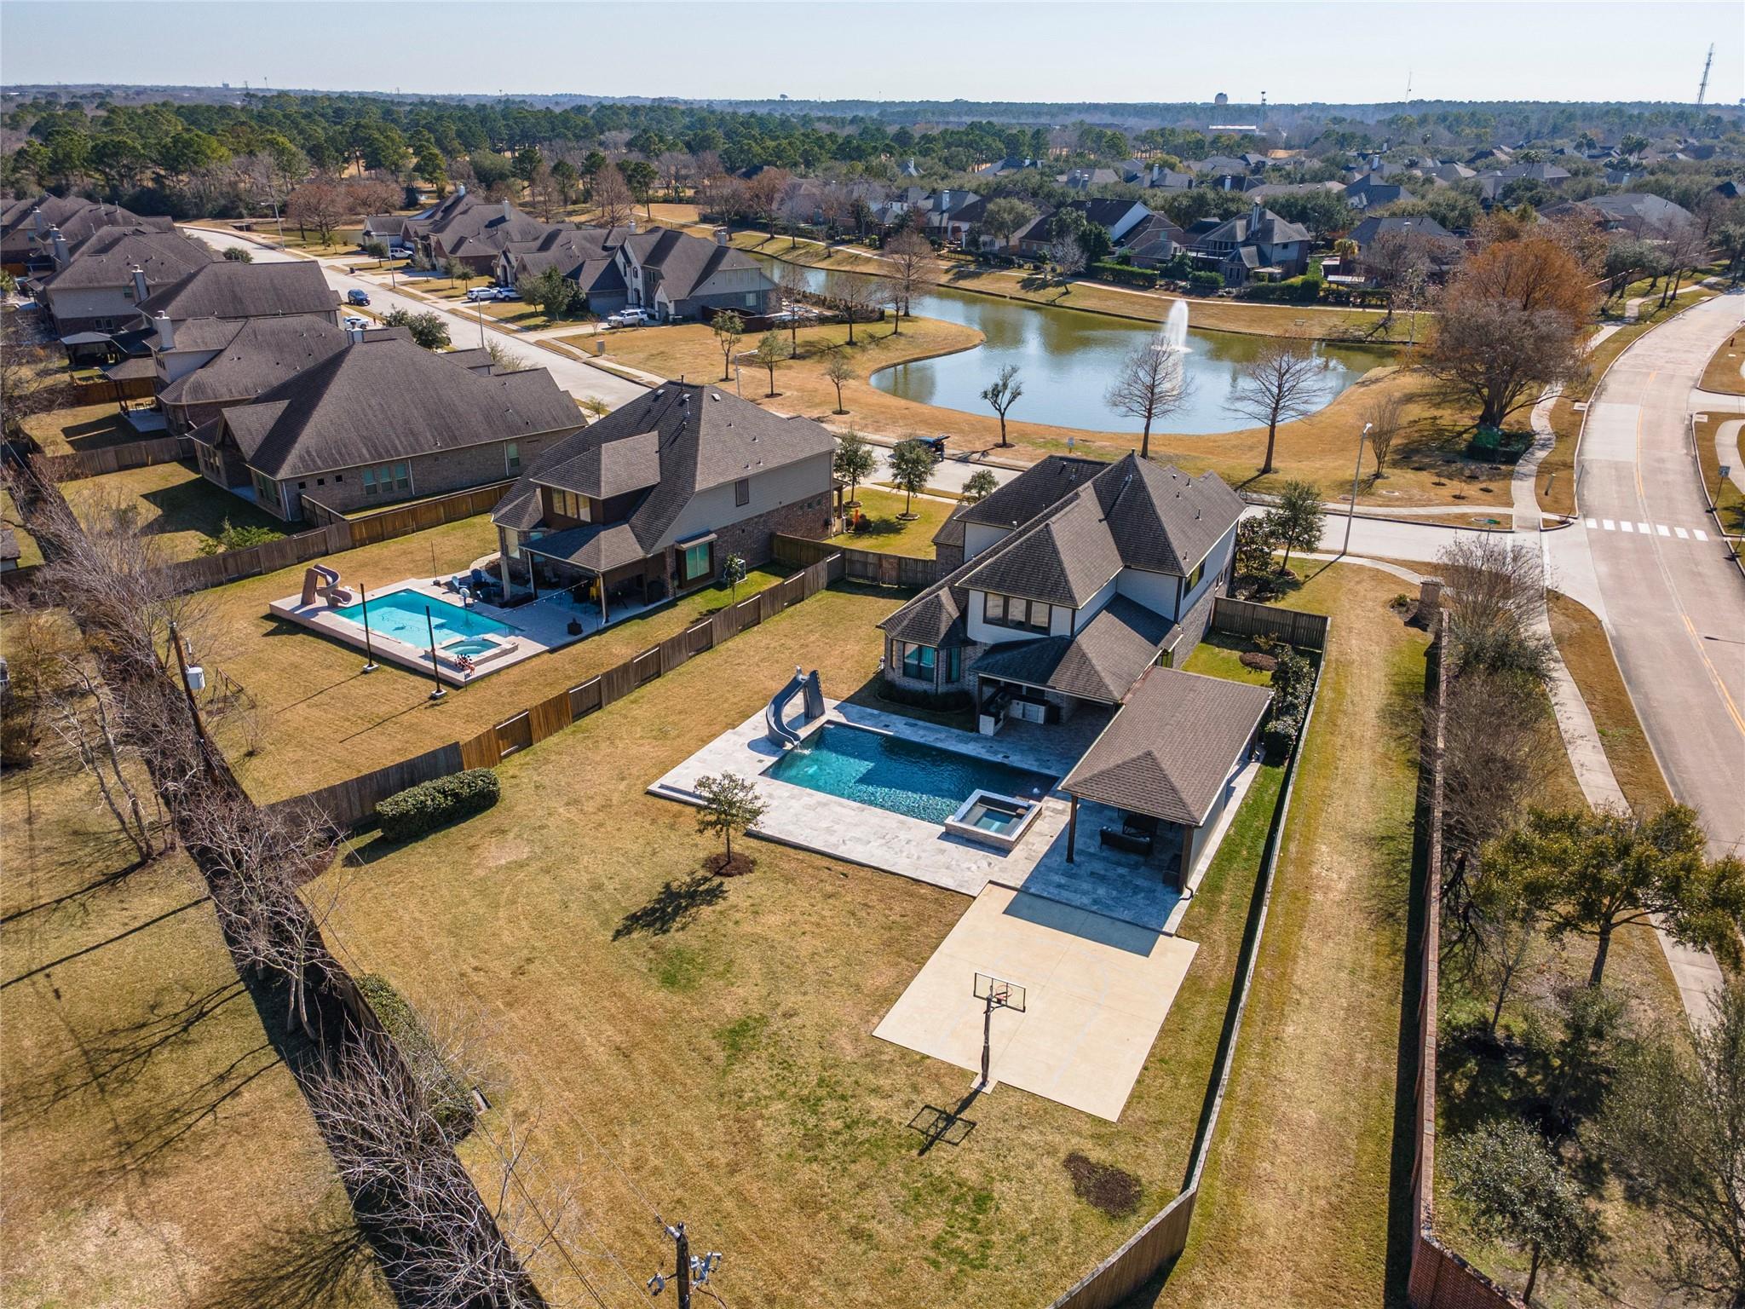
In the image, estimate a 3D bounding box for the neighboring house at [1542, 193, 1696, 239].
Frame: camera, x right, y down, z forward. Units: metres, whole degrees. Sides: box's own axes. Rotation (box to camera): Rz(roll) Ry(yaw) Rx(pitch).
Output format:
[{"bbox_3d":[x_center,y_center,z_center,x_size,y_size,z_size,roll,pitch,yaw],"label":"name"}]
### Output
[{"bbox_3d":[197.280,-115.956,319.952,30.000,9.000,22.000,-13,28,-27],"label":"neighboring house"}]

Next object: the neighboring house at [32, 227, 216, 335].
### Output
[{"bbox_3d":[-108.245,-54.884,176.092,24.000,12.200,21.700,-12,28,-25],"label":"neighboring house"}]

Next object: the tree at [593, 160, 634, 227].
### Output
[{"bbox_3d":[-65.791,-115.668,305.263,9.900,15.500,9.900,-4,25,-11],"label":"tree"}]

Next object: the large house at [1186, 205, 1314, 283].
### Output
[{"bbox_3d":[73.194,-81.303,238.329,20.000,12.000,18.000,-21,33,-39],"label":"large house"}]

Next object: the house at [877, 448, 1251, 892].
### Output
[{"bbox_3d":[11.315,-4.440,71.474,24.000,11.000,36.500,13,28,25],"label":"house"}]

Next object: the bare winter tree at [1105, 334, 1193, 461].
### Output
[{"bbox_3d":[26.018,-23.727,112.273,8.223,11.296,8.223,6,25,12],"label":"bare winter tree"}]

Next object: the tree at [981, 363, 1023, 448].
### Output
[{"bbox_3d":[12.760,-23.960,117.192,3.800,7.800,3.800,3,25,6],"label":"tree"}]

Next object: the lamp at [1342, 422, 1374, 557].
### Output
[{"bbox_3d":[35.803,-12.034,89.292,0.350,9.550,1.900,13,27,24],"label":"lamp"}]

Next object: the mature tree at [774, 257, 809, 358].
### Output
[{"bbox_3d":[-10.091,-44.305,155.465,4.800,12.105,4.800,-1,25,-3],"label":"mature tree"}]

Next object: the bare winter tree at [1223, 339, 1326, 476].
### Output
[{"bbox_3d":[36.683,-22.086,109.054,9.000,11.700,9.000,9,26,17],"label":"bare winter tree"}]

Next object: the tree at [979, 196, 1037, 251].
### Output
[{"bbox_3d":[29.625,-91.849,258.735,12.244,11.450,12.244,3,25,5],"label":"tree"}]

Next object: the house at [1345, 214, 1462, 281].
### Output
[{"bbox_3d":[106.205,-82.157,242.394,20.500,10.800,17.000,-3,25,-8],"label":"house"}]

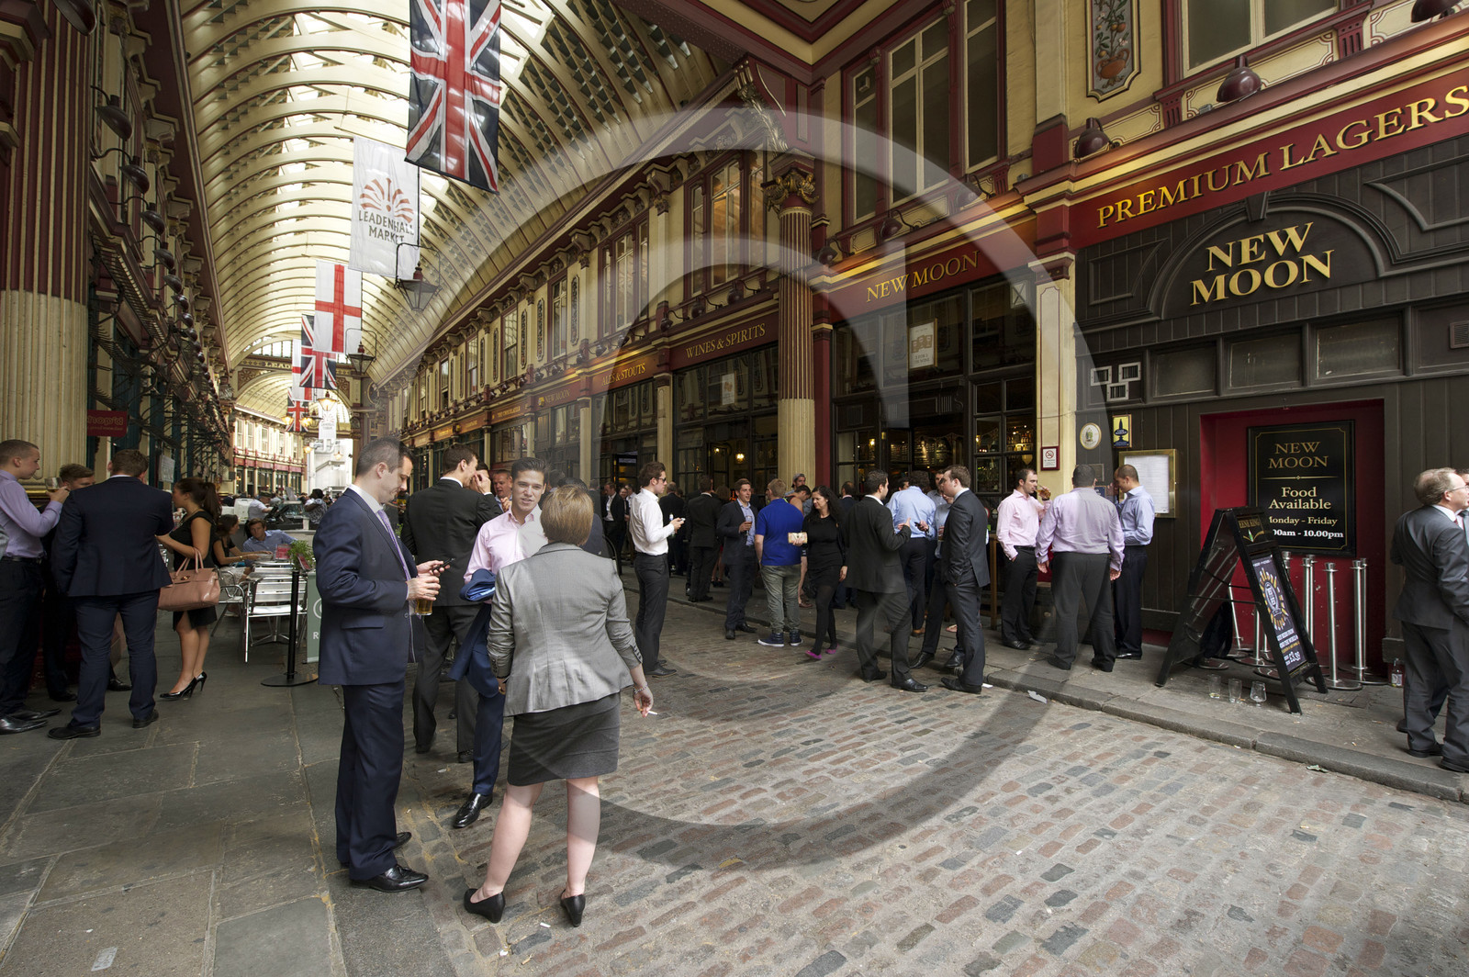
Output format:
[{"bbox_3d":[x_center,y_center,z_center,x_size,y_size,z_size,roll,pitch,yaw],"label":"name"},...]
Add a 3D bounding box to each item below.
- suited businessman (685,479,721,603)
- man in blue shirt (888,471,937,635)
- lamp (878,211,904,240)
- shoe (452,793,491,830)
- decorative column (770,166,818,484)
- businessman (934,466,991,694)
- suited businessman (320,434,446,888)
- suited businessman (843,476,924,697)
[{"bbox_3d":[-0.475,0.720,9.820,0.500,1.819,0.420,0,-1,14],"label":"suited businessman"},{"bbox_3d":[2.024,0.695,7.398,0.500,1.778,0.450,0,-1,20],"label":"man in blue shirt"},{"bbox_3d":[2.046,-3.419,8.486,0.370,0.390,0.340,1,-2,-38],"label":"lamp"},{"bbox_3d":[-1.258,1.529,3.139,0.105,0.115,0.280,0,-1,18],"label":"shoe"},{"bbox_3d":[0.960,-1.742,10.164,0.680,6.767,0.680,0,-1,0],"label":"decorative column"},{"bbox_3d":[1.883,0.725,5.337,0.500,1.823,0.430,1,-2,-41],"label":"businessman"},{"bbox_3d":[-1.480,0.684,2.718,0.520,1.784,0.500,0,-1,-13],"label":"suited businessman"},{"bbox_3d":[1.247,0.743,5.429,0.580,1.788,0.500,1,-1,-29],"label":"suited businessman"}]

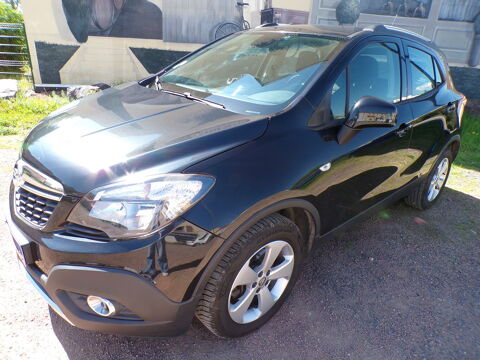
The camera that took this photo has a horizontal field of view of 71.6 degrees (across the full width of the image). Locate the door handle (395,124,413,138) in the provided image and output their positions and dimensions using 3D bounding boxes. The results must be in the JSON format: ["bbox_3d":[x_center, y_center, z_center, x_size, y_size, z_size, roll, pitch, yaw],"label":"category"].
[{"bbox_3d":[1.114,-0.340,2.277,0.220,0.055,0.055,-16,30,-40],"label":"door handle"}]

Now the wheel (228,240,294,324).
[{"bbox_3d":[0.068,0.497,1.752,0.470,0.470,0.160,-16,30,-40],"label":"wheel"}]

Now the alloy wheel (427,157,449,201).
[{"bbox_3d":[1.944,-0.028,3.405,0.470,0.470,0.160,-16,30,-40],"label":"alloy wheel"}]

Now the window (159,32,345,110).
[{"bbox_3d":[0.007,-0.804,2.228,0.920,0.160,1.280,-40,44,-24],"label":"window"}]

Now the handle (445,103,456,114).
[{"bbox_3d":[1.774,-0.620,2.815,0.220,0.055,0.055,-16,30,-40],"label":"handle"}]

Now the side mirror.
[{"bbox_3d":[0.640,-0.318,1.740,0.230,0.240,0.235,-16,30,-40],"label":"side mirror"}]

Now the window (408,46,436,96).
[{"bbox_3d":[1.452,-0.846,2.630,0.530,0.360,0.050,-16,9,-40],"label":"window"}]

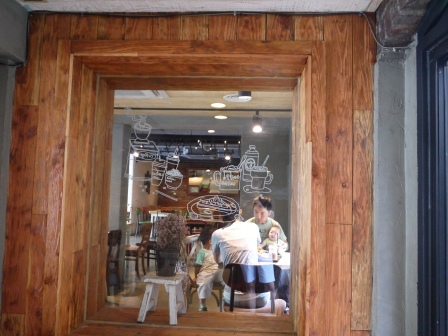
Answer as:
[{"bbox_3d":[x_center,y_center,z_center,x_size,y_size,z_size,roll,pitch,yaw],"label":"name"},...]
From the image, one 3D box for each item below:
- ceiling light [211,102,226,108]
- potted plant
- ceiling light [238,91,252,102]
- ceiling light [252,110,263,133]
[{"bbox_3d":[-0.063,-0.777,4.761,0.165,0.045,0.165,1,-4,3],"label":"ceiling light"},{"bbox_3d":[-0.282,0.404,2.063,0.158,0.315,0.155,1,-4,3],"label":"potted plant"},{"bbox_3d":[0.211,-0.755,3.798,0.128,0.130,0.128,1,-4,3],"label":"ceiling light"},{"bbox_3d":[0.417,-0.578,4.830,0.119,0.267,0.130,1,-4,3],"label":"ceiling light"}]

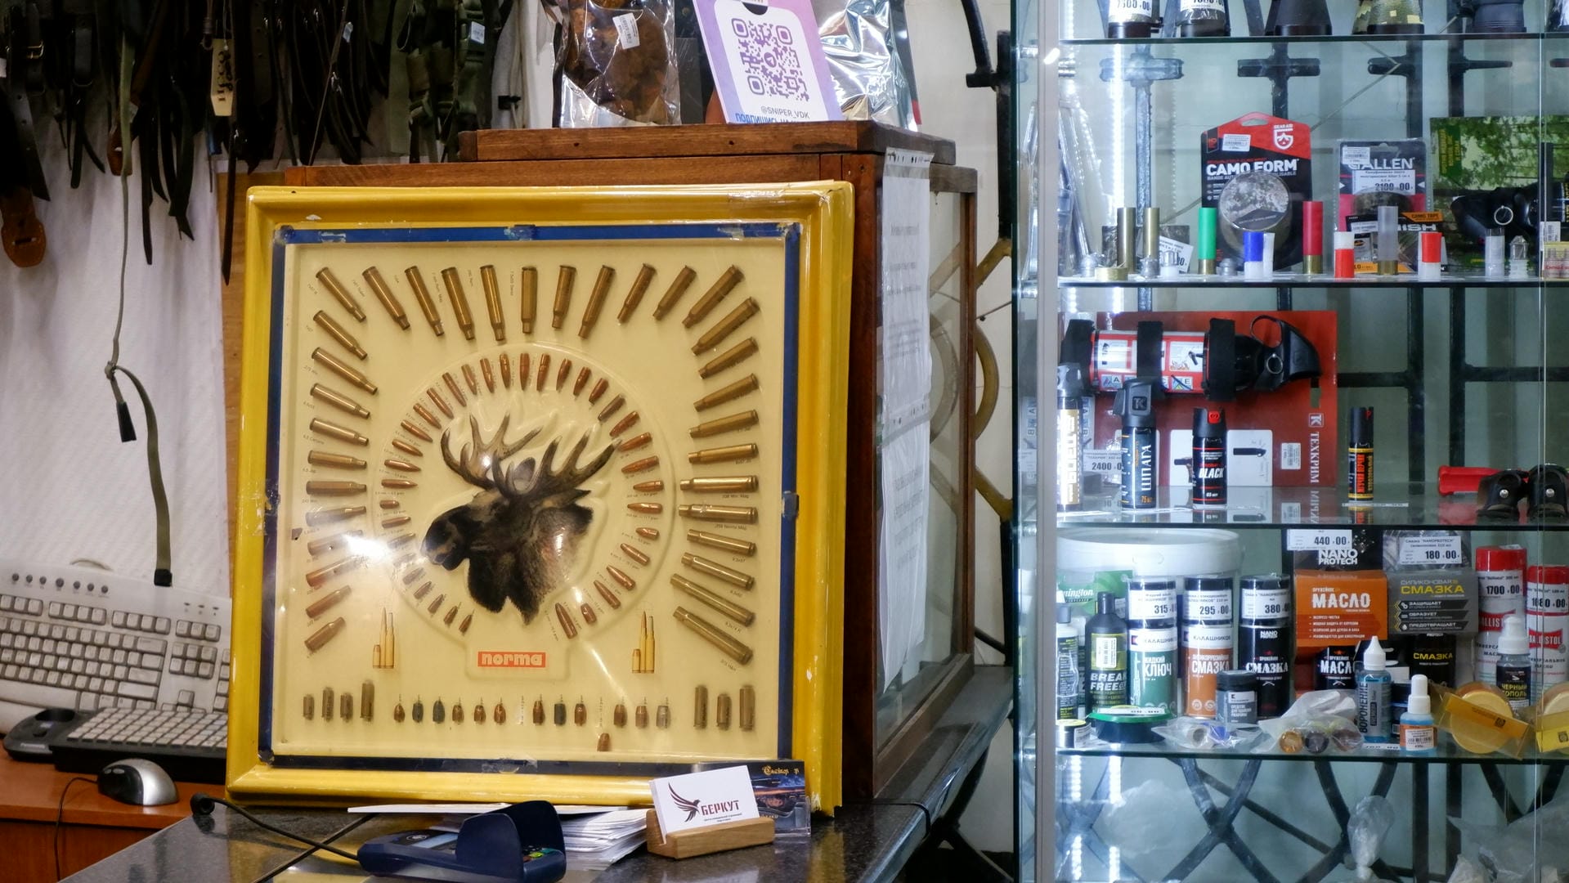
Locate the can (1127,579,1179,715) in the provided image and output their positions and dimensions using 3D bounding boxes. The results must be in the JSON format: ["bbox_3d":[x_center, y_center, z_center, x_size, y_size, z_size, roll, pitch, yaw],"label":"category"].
[{"bbox_3d":[0.382,0.213,2.930,0.050,0.143,0.050,0,4,-5],"label":"can"}]

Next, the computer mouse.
[{"bbox_3d":[-0.710,0.371,3.114,0.110,0.041,0.064,4,6,45],"label":"computer mouse"}]

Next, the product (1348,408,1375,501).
[{"bbox_3d":[0.589,0.013,2.890,0.025,0.096,0.025,-1,5,-13],"label":"product"}]

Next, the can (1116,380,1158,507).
[{"bbox_3d":[0.356,0.003,2.855,0.042,0.131,0.036,-2,5,-18],"label":"can"}]

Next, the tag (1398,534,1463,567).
[{"bbox_3d":[0.676,0.114,2.960,0.064,0.029,0.002,0,4,7],"label":"tag"}]

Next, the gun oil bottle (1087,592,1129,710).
[{"bbox_3d":[0.331,0.220,2.905,0.043,0.132,0.043,0,4,1],"label":"gun oil bottle"}]

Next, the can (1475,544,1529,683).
[{"bbox_3d":[0.740,0.196,2.920,0.052,0.173,0.052,1,5,19],"label":"can"}]

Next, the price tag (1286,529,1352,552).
[{"bbox_3d":[0.551,0.099,2.910,0.066,0.030,0.002,0,4,7],"label":"price tag"}]

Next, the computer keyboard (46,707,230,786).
[{"bbox_3d":[-0.645,0.350,3.286,0.370,0.056,0.165,1,5,16],"label":"computer keyboard"}]

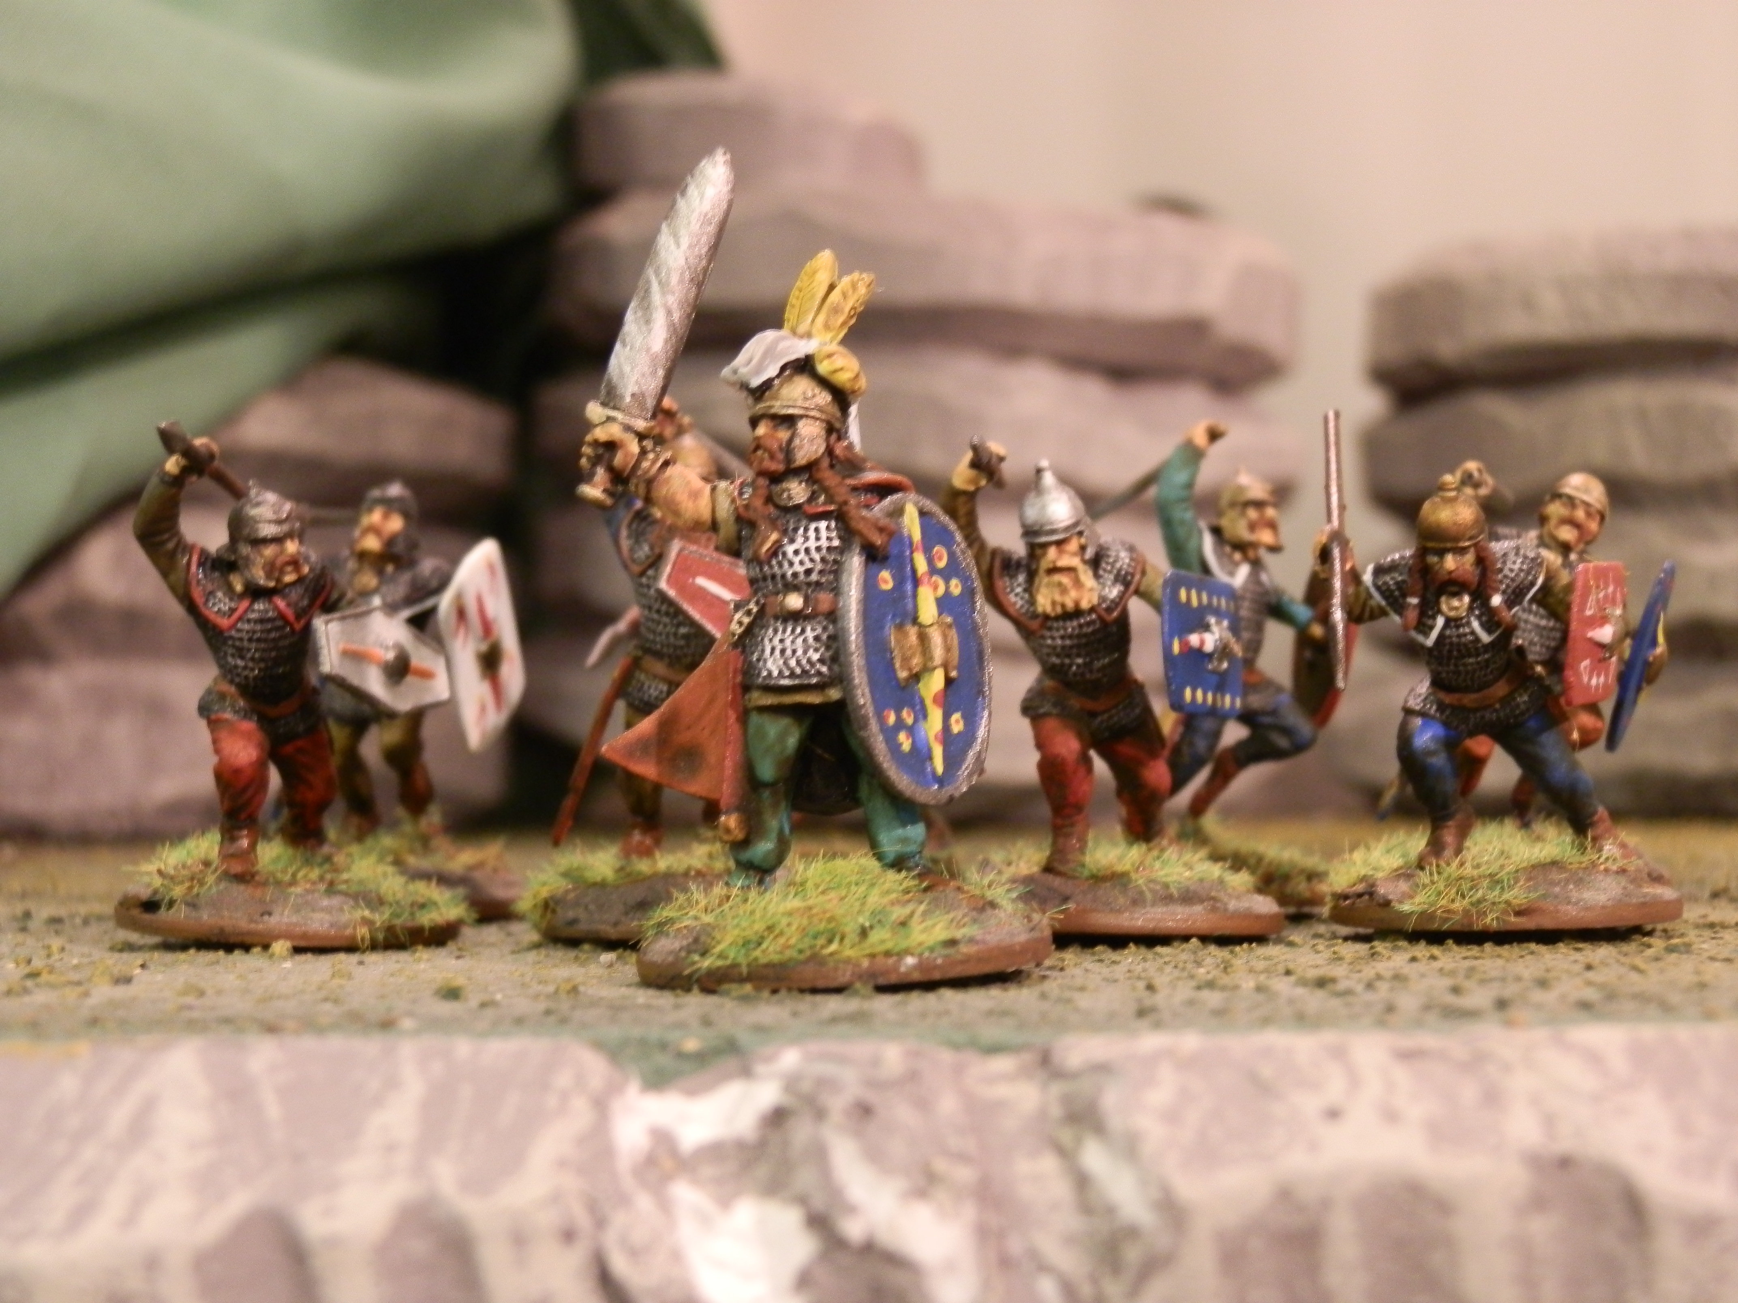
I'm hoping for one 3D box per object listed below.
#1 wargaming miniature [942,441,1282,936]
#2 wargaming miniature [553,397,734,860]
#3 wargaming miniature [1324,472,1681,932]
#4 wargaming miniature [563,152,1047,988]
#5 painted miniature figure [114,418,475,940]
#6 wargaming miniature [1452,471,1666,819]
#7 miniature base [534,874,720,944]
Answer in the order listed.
[{"bbox_3d":[0.017,0.002,0.218,0.025,0.034,0.025,0,0,-2],"label":"wargaming miniature"},{"bbox_3d":[-0.014,-0.002,0.221,0.018,0.034,0.018,0,0,-25],"label":"wargaming miniature"},{"bbox_3d":[0.045,0.003,0.216,0.025,0.033,0.025,0,0,10],"label":"wargaming miniature"},{"bbox_3d":[-0.004,-0.005,0.187,0.029,0.050,0.025,0,0,13],"label":"wargaming miniature"},{"bbox_3d":[-0.041,0.002,0.219,0.025,0.036,0.025,0,0,-16],"label":"painted miniature figure"},{"bbox_3d":[0.055,0.000,0.246,0.018,0.029,0.019,0,0,-37],"label":"wargaming miniature"},{"bbox_3d":[-0.011,0.018,0.221,0.025,0.004,0.025,0,0,0],"label":"miniature base"}]

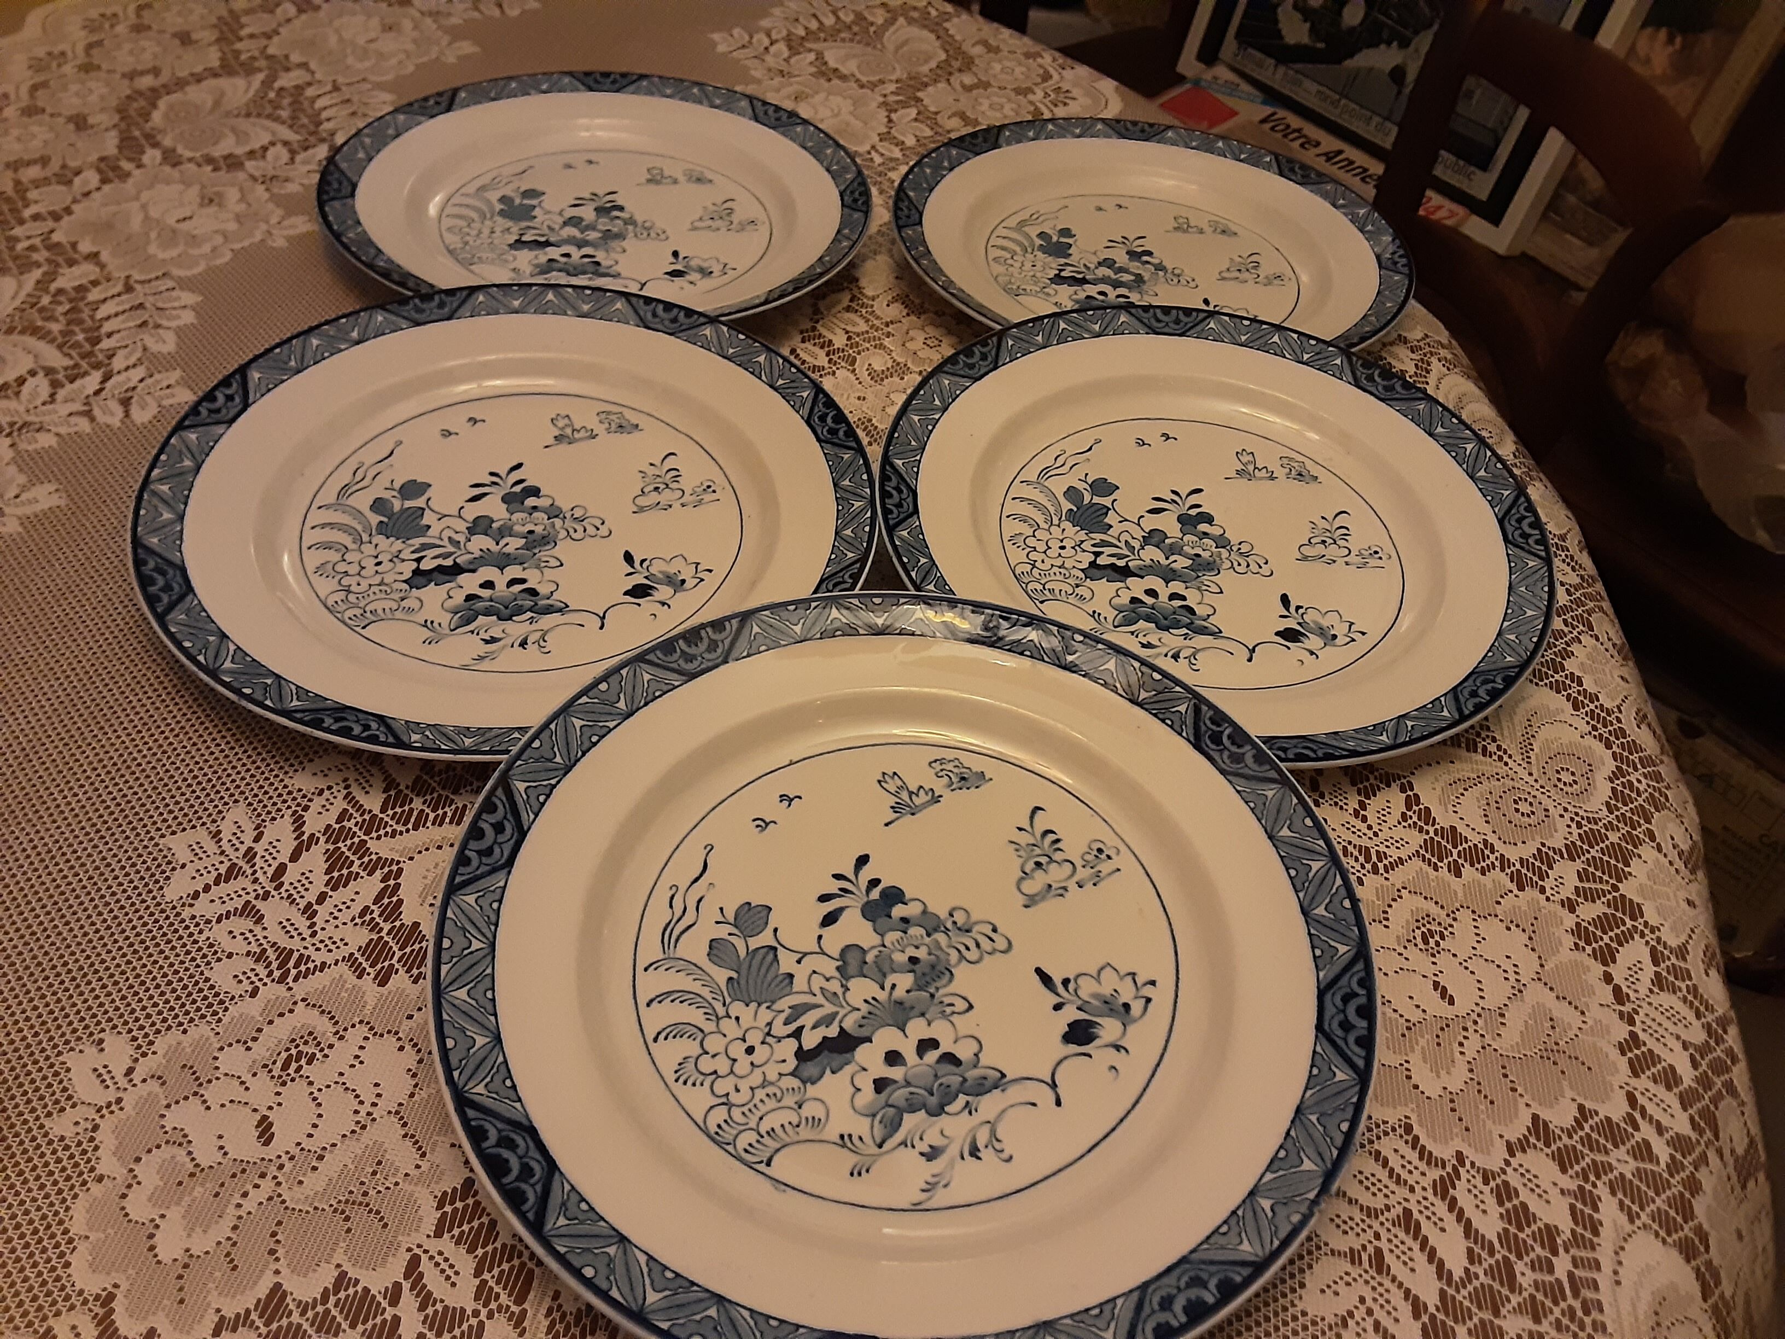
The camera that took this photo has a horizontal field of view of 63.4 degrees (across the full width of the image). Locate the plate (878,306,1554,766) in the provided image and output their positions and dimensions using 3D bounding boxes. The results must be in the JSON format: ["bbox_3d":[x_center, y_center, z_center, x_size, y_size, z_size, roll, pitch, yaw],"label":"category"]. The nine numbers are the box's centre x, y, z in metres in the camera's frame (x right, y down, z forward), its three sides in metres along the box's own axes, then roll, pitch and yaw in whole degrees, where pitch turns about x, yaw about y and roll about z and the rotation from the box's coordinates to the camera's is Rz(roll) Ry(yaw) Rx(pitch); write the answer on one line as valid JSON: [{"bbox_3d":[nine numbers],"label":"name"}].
[{"bbox_3d":[0.119,-0.055,0.550,0.252,0.026,0.252,3,46,-3],"label":"plate"}]

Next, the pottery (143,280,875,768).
[{"bbox_3d":[-0.132,-0.058,0.517,0.252,0.026,0.252,4,46,-4],"label":"pottery"}]

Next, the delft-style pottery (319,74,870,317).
[{"bbox_3d":[-0.136,-0.218,0.682,0.252,0.026,0.252,4,44,-4],"label":"delft-style pottery"}]

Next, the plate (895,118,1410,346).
[{"bbox_3d":[0.124,-0.205,0.709,0.252,0.026,0.252,3,44,-3],"label":"plate"}]

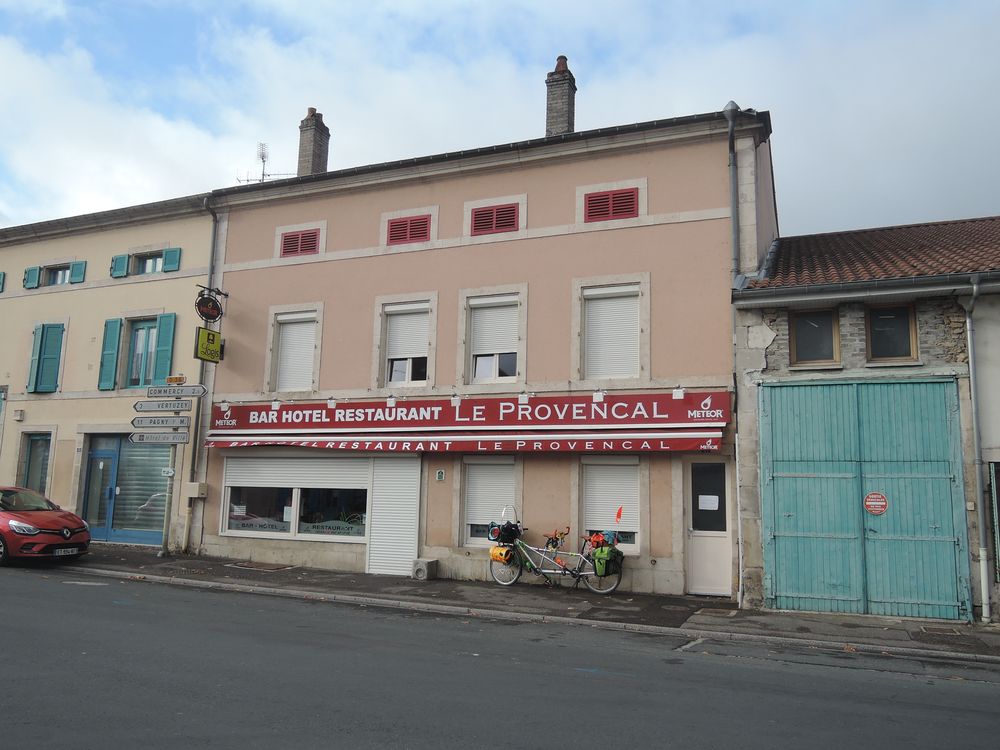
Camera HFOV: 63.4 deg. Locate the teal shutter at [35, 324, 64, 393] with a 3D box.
[{"bbox_3d":[-11.212,-0.449,20.140,0.530,1.740,0.060,1,-9,4],"label":"teal shutter"}]

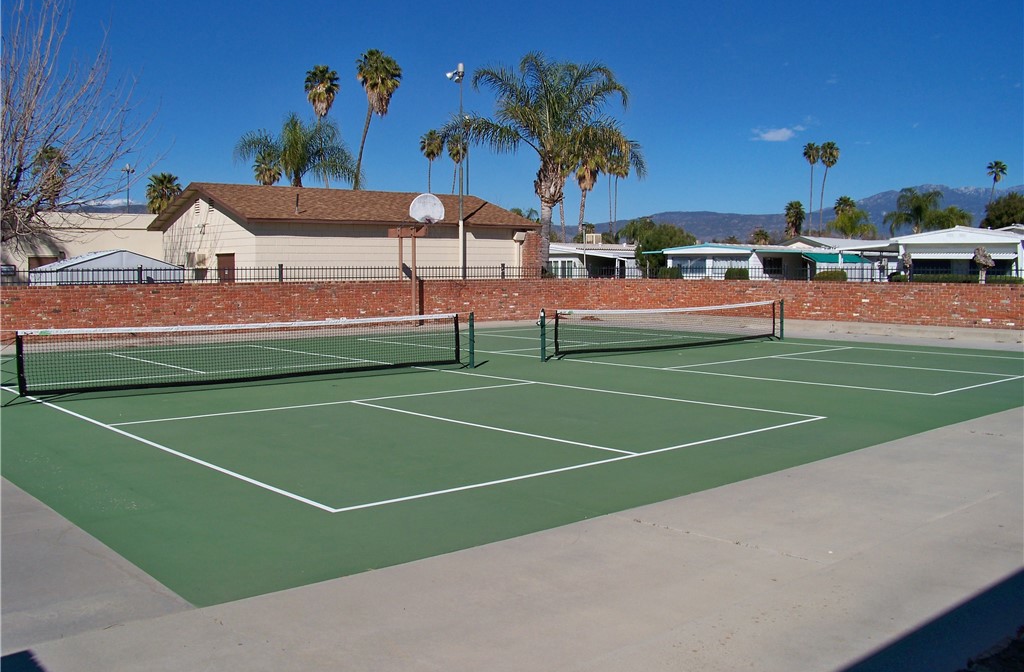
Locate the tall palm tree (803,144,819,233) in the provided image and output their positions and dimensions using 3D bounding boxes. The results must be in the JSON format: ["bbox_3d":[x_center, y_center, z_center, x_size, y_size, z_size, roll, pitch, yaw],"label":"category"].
[{"bbox_3d":[44.499,-18.502,145.698,2.599,20.378,2.599,-4,5,-42],"label":"tall palm tree"}]

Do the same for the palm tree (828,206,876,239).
[{"bbox_3d":[30.387,-7.924,87.658,4.480,7.360,4.500,2,4,19],"label":"palm tree"}]

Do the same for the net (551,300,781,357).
[{"bbox_3d":[3.287,-0.201,19.255,6.750,0.840,0.070,-4,5,-42],"label":"net"}]

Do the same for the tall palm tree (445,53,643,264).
[{"bbox_3d":[1.175,-5.788,37.192,7.480,9.780,7.200,0,4,2],"label":"tall palm tree"}]

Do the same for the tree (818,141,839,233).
[{"bbox_3d":[44.850,-17.732,139.107,2.840,20.030,2.800,1,4,18],"label":"tree"}]

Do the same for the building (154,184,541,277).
[{"bbox_3d":[-5.274,-2.632,31.392,10.576,4.151,7.048,-4,5,-42],"label":"building"}]

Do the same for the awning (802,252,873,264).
[{"bbox_3d":[19.173,-4.565,57.500,6.365,0.600,0.900,-4,5,-42],"label":"awning"}]

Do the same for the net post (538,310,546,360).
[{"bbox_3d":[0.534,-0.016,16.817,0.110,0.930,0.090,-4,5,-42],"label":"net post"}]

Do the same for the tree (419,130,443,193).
[{"bbox_3d":[-9.514,-15.064,114.242,2.790,17.760,2.800,0,4,-5],"label":"tree"}]

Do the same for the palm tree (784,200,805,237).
[{"bbox_3d":[36.180,-12.122,125.355,2.561,10.353,2.561,-4,5,-42],"label":"palm tree"}]

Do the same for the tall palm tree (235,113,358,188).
[{"bbox_3d":[-11.999,-7.283,54.634,6.900,10.310,6.800,-1,4,-12],"label":"tall palm tree"}]

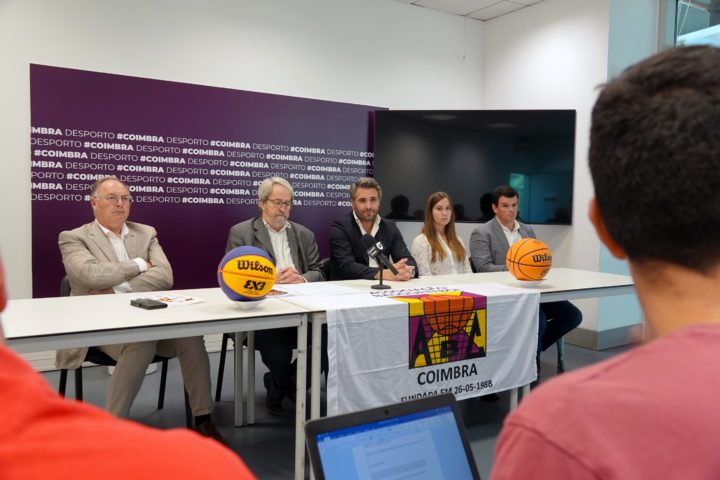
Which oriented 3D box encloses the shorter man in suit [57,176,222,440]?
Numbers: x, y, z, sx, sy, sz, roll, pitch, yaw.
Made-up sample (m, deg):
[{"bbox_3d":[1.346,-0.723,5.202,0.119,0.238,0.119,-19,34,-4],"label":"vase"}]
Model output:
[{"bbox_3d":[-1.130,0.320,2.895,0.780,1.273,0.620,4,4,44],"label":"shorter man in suit"}]

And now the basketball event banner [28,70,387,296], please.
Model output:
[{"bbox_3d":[-0.945,-0.342,4.487,2.772,1.625,0.070,-1,3,-31],"label":"basketball event banner"}]

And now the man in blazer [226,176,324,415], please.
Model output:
[{"bbox_3d":[-0.492,0.297,3.280,0.600,1.300,0.700,-1,4,-34],"label":"man in blazer"}]

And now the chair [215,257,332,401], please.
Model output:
[{"bbox_3d":[-0.470,0.543,3.278,0.550,0.810,0.550,-1,4,-31],"label":"chair"}]

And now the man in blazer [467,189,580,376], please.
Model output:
[{"bbox_3d":[1.137,0.267,4.179,0.570,1.320,0.770,-2,4,-43],"label":"man in blazer"}]

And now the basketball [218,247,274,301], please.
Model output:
[{"bbox_3d":[-0.453,0.141,2.330,0.231,0.231,0.231,-1,3,-31],"label":"basketball"}]

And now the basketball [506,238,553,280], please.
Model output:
[{"bbox_3d":[0.929,0.116,3.180,0.241,0.241,0.241,-1,3,-31],"label":"basketball"}]

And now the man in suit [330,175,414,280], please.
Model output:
[{"bbox_3d":[0.048,0.281,3.566,0.600,1.320,0.700,-1,3,-28],"label":"man in suit"}]

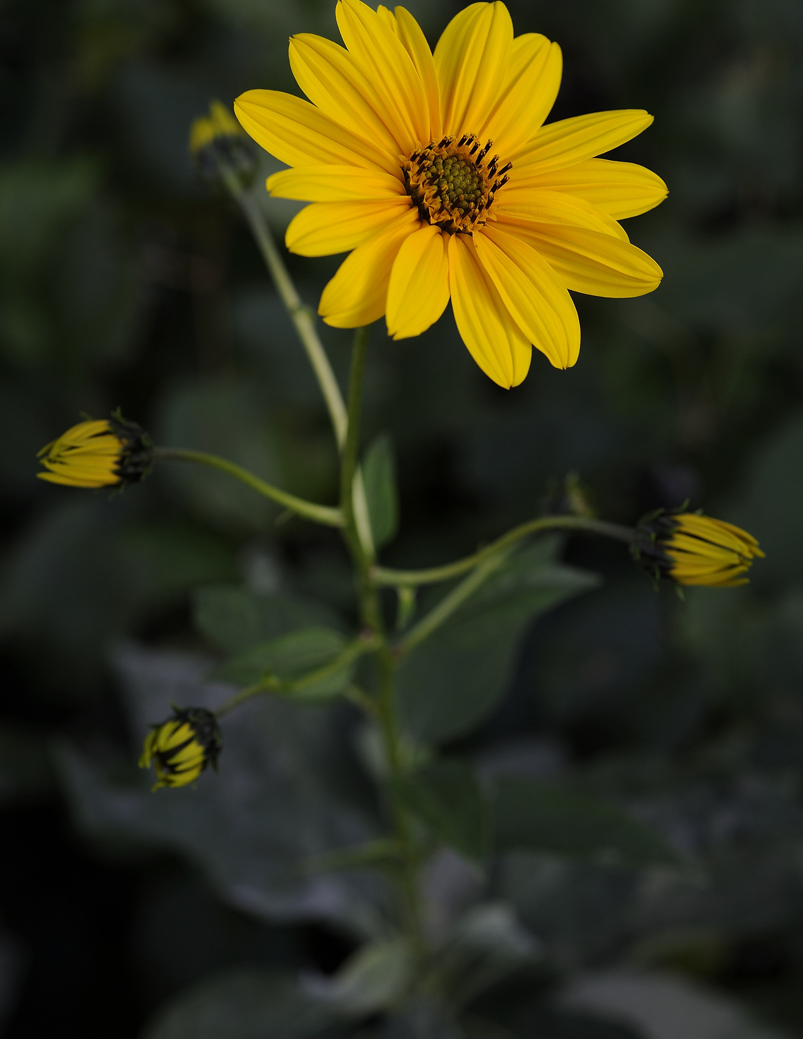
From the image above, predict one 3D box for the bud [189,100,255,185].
[{"bbox_3d":[-0.045,-0.096,0.465,0.017,0.017,0.021,-8,54,-4],"label":"bud"}]

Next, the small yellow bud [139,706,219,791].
[{"bbox_3d":[-0.047,0.049,0.394,0.015,0.015,0.018,23,51,37],"label":"small yellow bud"}]

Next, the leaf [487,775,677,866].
[{"bbox_3d":[0.047,0.078,0.475,0.048,0.008,0.023,8,45,0],"label":"leaf"}]

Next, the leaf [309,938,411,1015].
[{"bbox_3d":[-0.010,0.117,0.470,0.026,0.010,0.019,-23,43,-7],"label":"leaf"}]

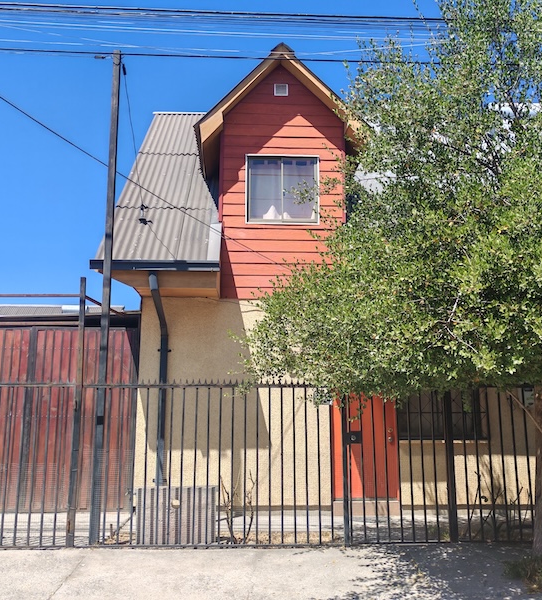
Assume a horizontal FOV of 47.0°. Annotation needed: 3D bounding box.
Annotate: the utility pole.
[{"bbox_3d":[-1.822,-0.214,6.994,0.090,5.600,0.090,1,-10,-3],"label":"utility pole"}]

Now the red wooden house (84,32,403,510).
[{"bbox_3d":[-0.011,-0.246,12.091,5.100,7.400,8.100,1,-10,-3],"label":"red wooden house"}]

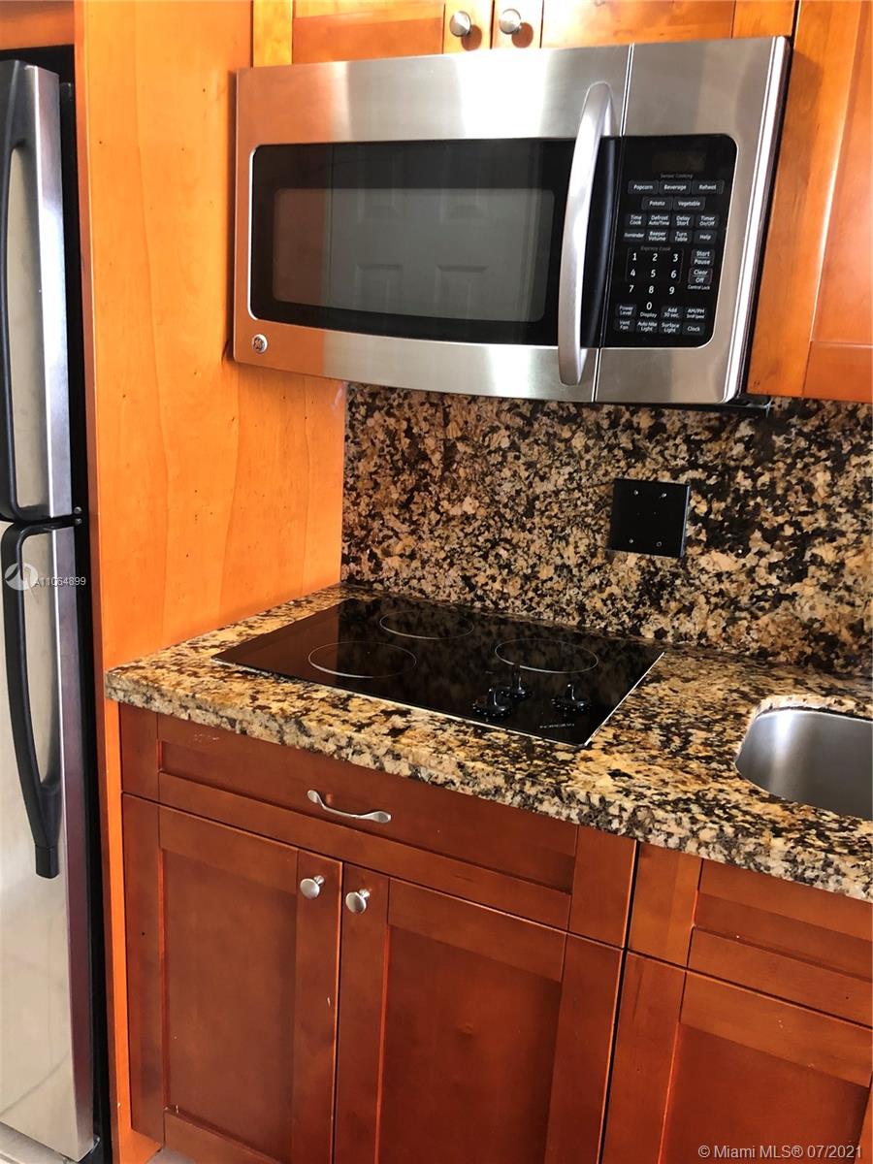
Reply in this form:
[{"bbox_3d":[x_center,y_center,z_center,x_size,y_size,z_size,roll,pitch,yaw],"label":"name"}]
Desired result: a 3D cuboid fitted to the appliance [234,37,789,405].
[{"bbox_3d":[0.110,-0.509,1.413,0.758,0.418,0.420,9,15,24],"label":"appliance"}]

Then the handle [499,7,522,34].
[{"bbox_3d":[0.101,-0.733,1.234,0.032,0.032,0.029,9,15,24],"label":"handle"}]

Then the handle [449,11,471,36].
[{"bbox_3d":[0.036,-0.745,1.263,0.032,0.032,0.029,9,15,24],"label":"handle"}]

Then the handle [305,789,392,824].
[{"bbox_3d":[-0.119,0.295,1.230,0.127,0.018,0.027,9,15,24],"label":"handle"}]

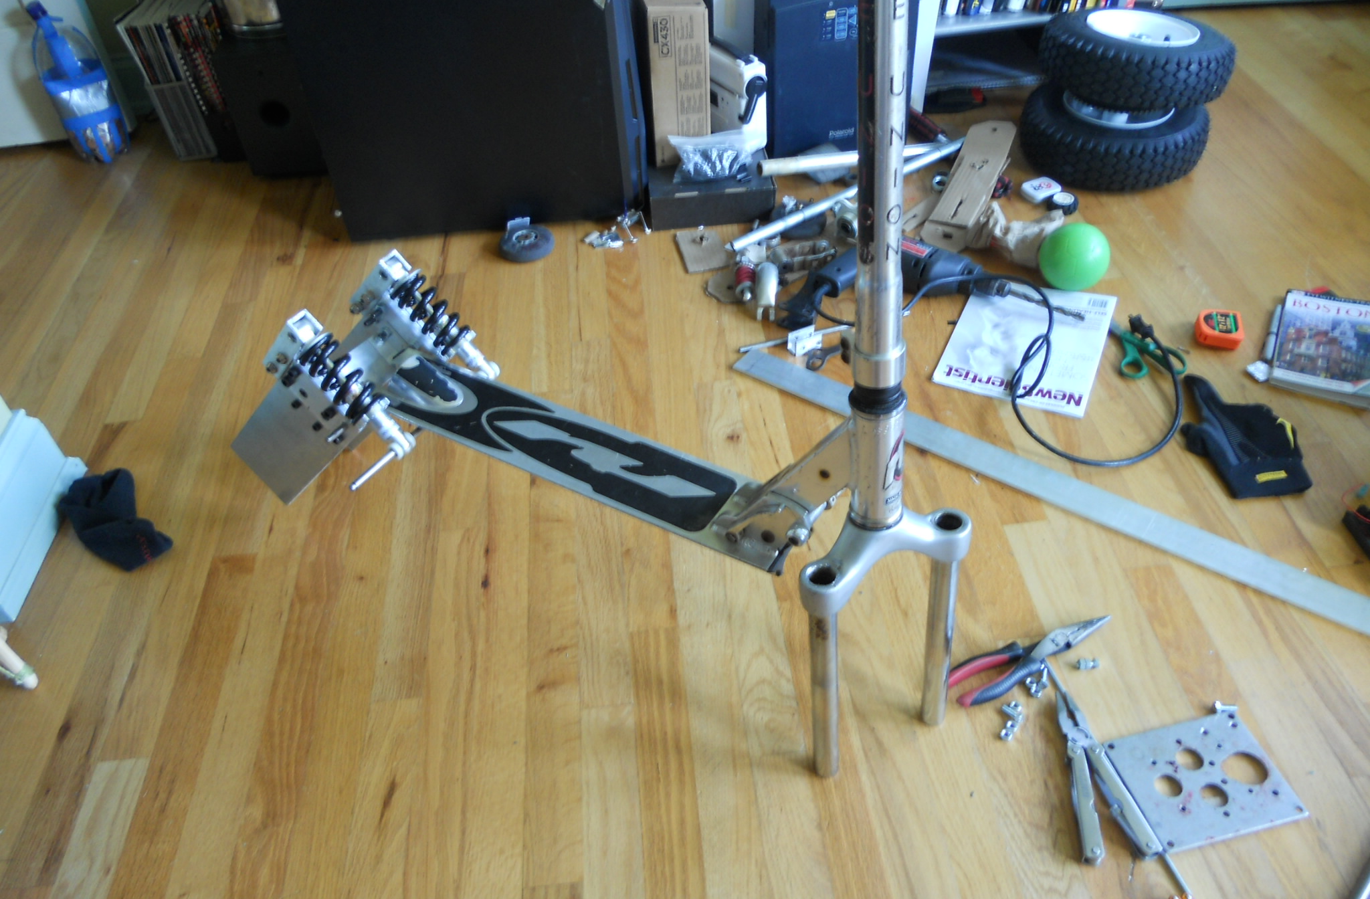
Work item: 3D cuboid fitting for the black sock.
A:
[{"bbox_3d":[-0.698,0.088,1.306,0.088,0.052,0.154,-33,51,-26],"label":"black sock"}]

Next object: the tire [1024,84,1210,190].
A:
[{"bbox_3d":[0.752,-0.566,1.882,0.308,0.090,0.308,-5,43,0],"label":"tire"}]

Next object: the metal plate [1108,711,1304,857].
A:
[{"bbox_3d":[0.500,0.319,1.034,0.144,0.006,0.117,-12,44,-7],"label":"metal plate"}]

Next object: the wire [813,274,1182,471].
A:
[{"bbox_3d":[0.422,-0.152,1.465,0.510,0.056,0.309,18,48,21],"label":"wire"}]

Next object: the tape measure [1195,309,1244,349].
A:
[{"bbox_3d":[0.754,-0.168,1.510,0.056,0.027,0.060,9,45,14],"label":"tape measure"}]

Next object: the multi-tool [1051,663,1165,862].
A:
[{"bbox_3d":[0.390,0.302,1.024,0.076,0.020,0.197,-6,44,-2],"label":"multi-tool"}]

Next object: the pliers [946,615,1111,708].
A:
[{"bbox_3d":[0.361,0.214,1.117,0.208,0.020,0.056,-20,46,-15],"label":"pliers"}]

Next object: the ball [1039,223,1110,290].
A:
[{"bbox_3d":[0.583,-0.288,1.598,0.100,0.100,0.100,-3,43,2],"label":"ball"}]

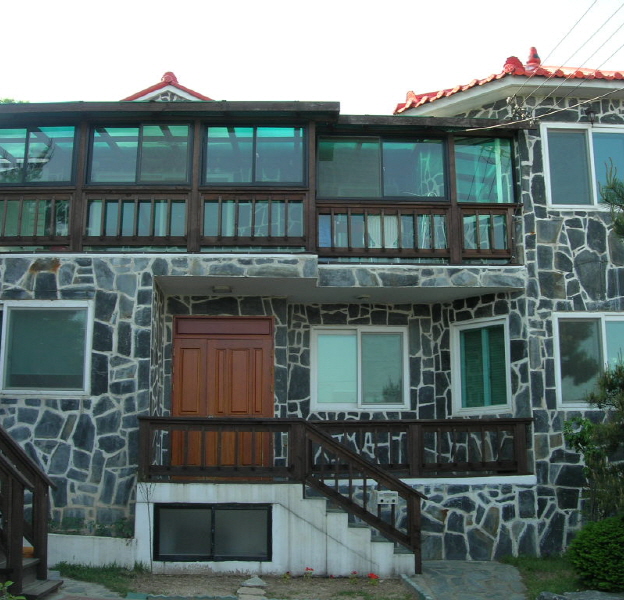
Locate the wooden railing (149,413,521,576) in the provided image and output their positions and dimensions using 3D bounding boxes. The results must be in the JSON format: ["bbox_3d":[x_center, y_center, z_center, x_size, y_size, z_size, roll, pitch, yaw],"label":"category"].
[{"bbox_3d":[0.475,2.427,11.063,5.039,1.792,1.523,0,-11,-1],"label":"wooden railing"}]

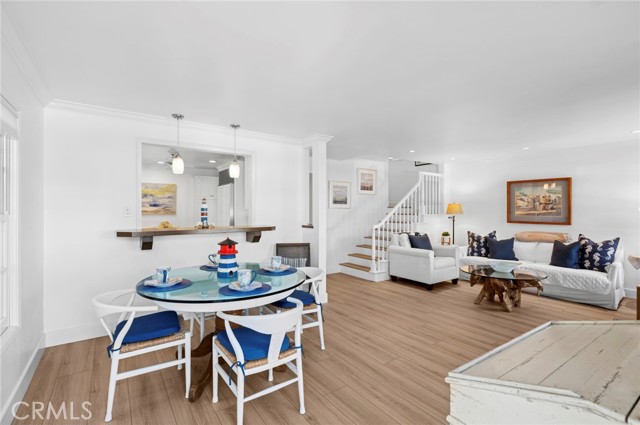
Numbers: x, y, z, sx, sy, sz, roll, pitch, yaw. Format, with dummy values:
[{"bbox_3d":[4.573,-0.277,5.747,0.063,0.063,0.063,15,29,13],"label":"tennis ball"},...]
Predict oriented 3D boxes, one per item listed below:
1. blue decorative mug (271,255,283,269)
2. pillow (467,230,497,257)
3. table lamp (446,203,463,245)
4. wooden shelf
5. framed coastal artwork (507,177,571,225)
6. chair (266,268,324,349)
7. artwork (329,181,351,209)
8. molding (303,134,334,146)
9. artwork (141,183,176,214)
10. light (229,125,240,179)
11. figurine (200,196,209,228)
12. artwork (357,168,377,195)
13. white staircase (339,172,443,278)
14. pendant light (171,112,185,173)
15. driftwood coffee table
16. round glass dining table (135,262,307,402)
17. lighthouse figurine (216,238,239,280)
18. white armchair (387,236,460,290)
[{"bbox_3d":[-0.433,0.501,2.780,0.092,0.100,0.125,0,1,-36],"label":"blue decorative mug"},{"bbox_3d":[3.146,0.620,5.500,0.520,0.490,0.170,0,-18,19],"label":"pillow"},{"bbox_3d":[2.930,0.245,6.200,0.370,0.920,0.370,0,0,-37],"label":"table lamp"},{"bbox_3d":[-1.381,0.305,3.511,1.820,0.195,0.320,0,0,-37],"label":"wooden shelf"},{"bbox_3d":[4.064,-0.196,5.336,0.040,0.840,1.000,0,1,-36],"label":"framed coastal artwork"},{"bbox_3d":[-0.275,0.955,2.814,0.540,0.760,0.560,0,1,-34],"label":"chair"},{"bbox_3d":[0.454,-0.371,6.050,0.580,0.580,0.040,0,0,-37],"label":"artwork"},{"bbox_3d":[-0.062,-1.073,4.358,0.290,0.100,0.600,0,1,-36],"label":"molding"},{"bbox_3d":[-3.688,-0.293,6.448,0.800,0.715,0.035,0,1,-36],"label":"artwork"},{"bbox_3d":[-1.082,-0.766,3.620,0.135,0.670,0.135,0,0,-37],"label":"light"},{"bbox_3d":[-1.453,0.009,3.576,0.095,0.390,0.095,0,1,-36],"label":"figurine"},{"bbox_3d":[1.113,-0.709,6.634,0.620,0.585,0.030,0,1,-36],"label":"artwork"},{"bbox_3d":[1.706,0.203,6.446,2.400,2.200,1.070,0,1,-36],"label":"white staircase"},{"bbox_3d":[-1.624,-0.768,3.270,0.140,0.670,0.140,0,1,-36],"label":"pendant light"},{"bbox_3d":[2.570,1.065,4.030,1.040,0.450,1.040,0,0,-37],"label":"driftwood coffee table"},{"bbox_3d":[-0.774,0.915,2.390,1.310,0.750,1.310,0,0,-37],"label":"round glass dining table"},{"bbox_3d":[-0.770,0.377,2.390,0.175,0.330,0.175,0,0,-35],"label":"lighthouse figurine"},{"bbox_3d":[1.974,0.877,5.381,0.880,0.870,0.910,0,1,-39],"label":"white armchair"}]

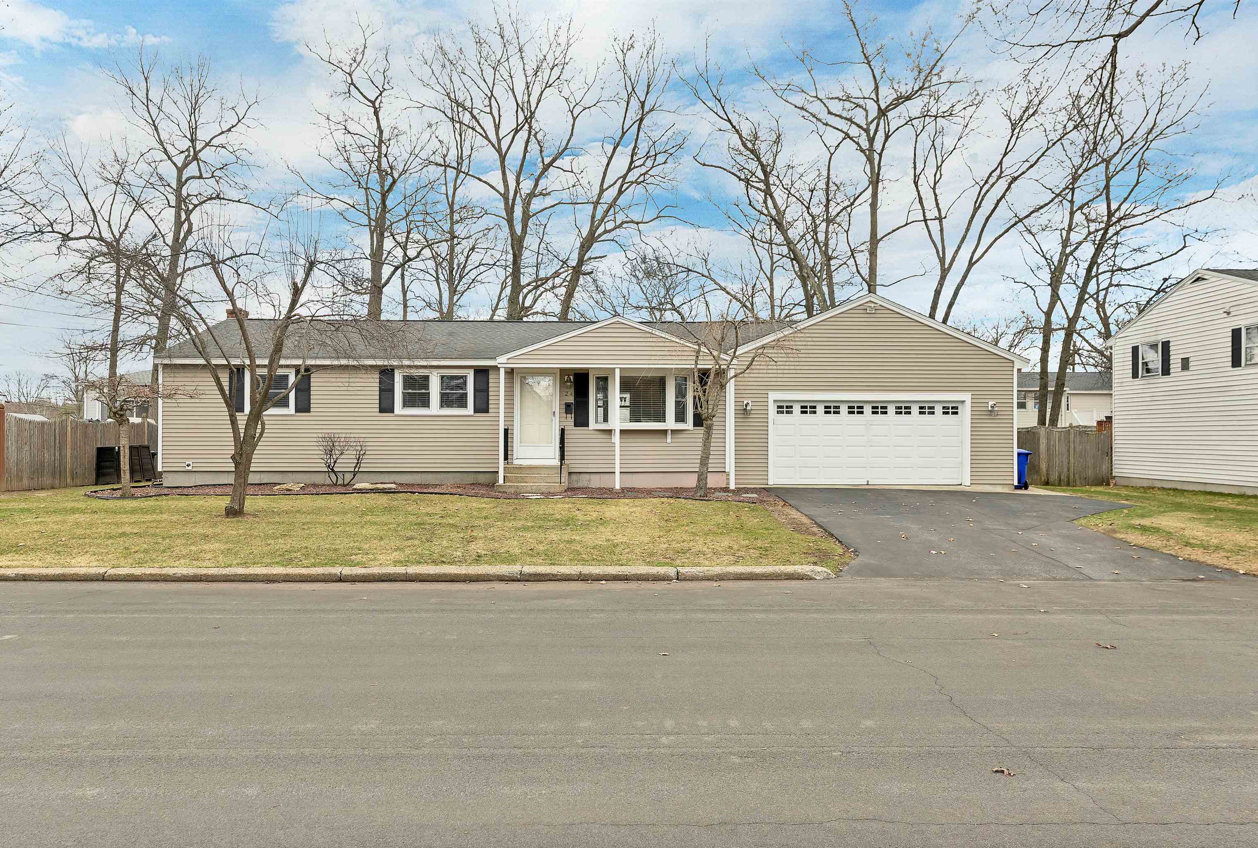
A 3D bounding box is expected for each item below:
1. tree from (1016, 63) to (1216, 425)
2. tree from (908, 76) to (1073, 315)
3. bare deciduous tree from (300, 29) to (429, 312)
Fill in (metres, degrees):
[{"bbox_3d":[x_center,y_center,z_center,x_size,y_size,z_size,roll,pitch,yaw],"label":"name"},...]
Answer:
[{"bbox_3d":[20.678,-6.728,36.000,8.482,17.264,8.058,0,-1,-2],"label":"tree"},{"bbox_3d":[16.088,-6.752,37.500,7.165,17.354,6.807,0,-1,-2],"label":"tree"},{"bbox_3d":[-11.804,-8.032,38.000,6.013,19.928,5.713,0,-1,-2],"label":"bare deciduous tree"}]

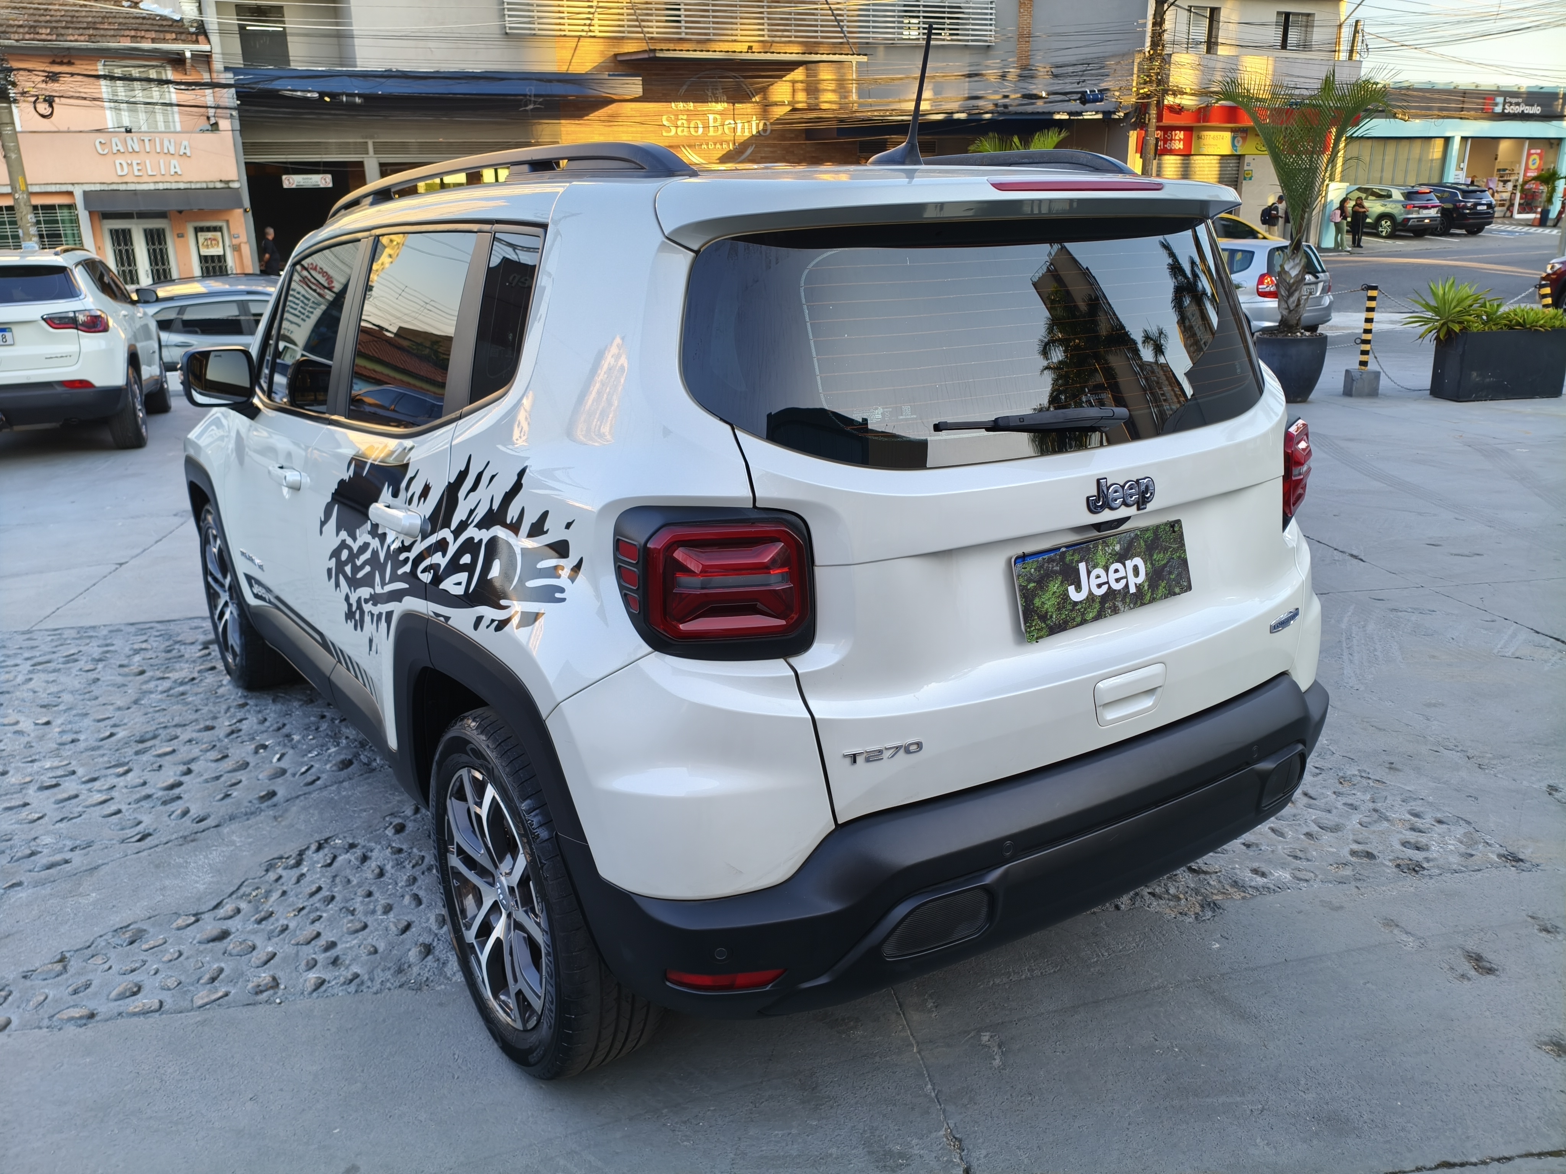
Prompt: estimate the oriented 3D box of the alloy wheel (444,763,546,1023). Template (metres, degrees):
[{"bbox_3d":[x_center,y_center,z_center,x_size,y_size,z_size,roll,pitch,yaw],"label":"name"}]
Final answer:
[{"bbox_3d":[-0.467,0.563,2.236,0.190,0.490,0.490,-11,18,-34],"label":"alloy wheel"}]

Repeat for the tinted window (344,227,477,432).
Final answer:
[{"bbox_3d":[-0.791,-0.531,2.455,0.055,0.390,0.650,-1,12,-36],"label":"tinted window"}]

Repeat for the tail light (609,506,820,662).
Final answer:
[{"bbox_3d":[-0.089,-0.009,1.635,0.260,0.220,0.160,-6,11,-19],"label":"tail light"}]

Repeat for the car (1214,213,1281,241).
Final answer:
[{"bbox_3d":[10.703,-8.097,28.000,4.100,1.480,1.720,-2,15,-4],"label":"car"}]

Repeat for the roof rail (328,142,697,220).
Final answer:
[{"bbox_3d":[-0.702,-0.857,2.509,0.060,0.090,2.000,-11,18,-34],"label":"roof rail"}]

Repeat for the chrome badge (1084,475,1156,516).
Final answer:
[{"bbox_3d":[0.550,-0.151,1.920,0.160,0.061,0.016,-11,8,-34],"label":"chrome badge"}]

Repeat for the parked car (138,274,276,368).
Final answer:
[{"bbox_3d":[-6.172,-3.020,14.750,4.350,1.600,1.790,-3,18,-7],"label":"parked car"}]

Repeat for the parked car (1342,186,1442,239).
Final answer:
[{"bbox_3d":[19.550,-12.351,38.766,1.790,1.630,4.330,-6,19,-16],"label":"parked car"}]

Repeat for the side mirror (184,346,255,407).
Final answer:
[{"bbox_3d":[-1.602,-0.595,3.354,0.200,0.185,0.150,-11,18,-34],"label":"side mirror"}]

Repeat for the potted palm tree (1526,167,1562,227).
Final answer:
[{"bbox_3d":[29.137,-14.931,45.000,1.100,2.200,1.100,-1,15,0],"label":"potted palm tree"}]

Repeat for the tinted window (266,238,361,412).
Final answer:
[{"bbox_3d":[-1.240,-0.683,3.075,0.030,0.430,0.660,6,9,-37],"label":"tinted window"}]

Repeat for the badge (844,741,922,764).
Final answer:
[{"bbox_3d":[0.147,0.239,1.710,0.134,0.021,0.006,-8,20,-25],"label":"badge"}]

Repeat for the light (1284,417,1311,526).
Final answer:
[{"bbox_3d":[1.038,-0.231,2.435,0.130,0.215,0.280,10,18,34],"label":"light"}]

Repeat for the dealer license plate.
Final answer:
[{"bbox_3d":[0.543,-0.016,1.963,0.400,0.130,0.012,-13,6,-32],"label":"dealer license plate"}]

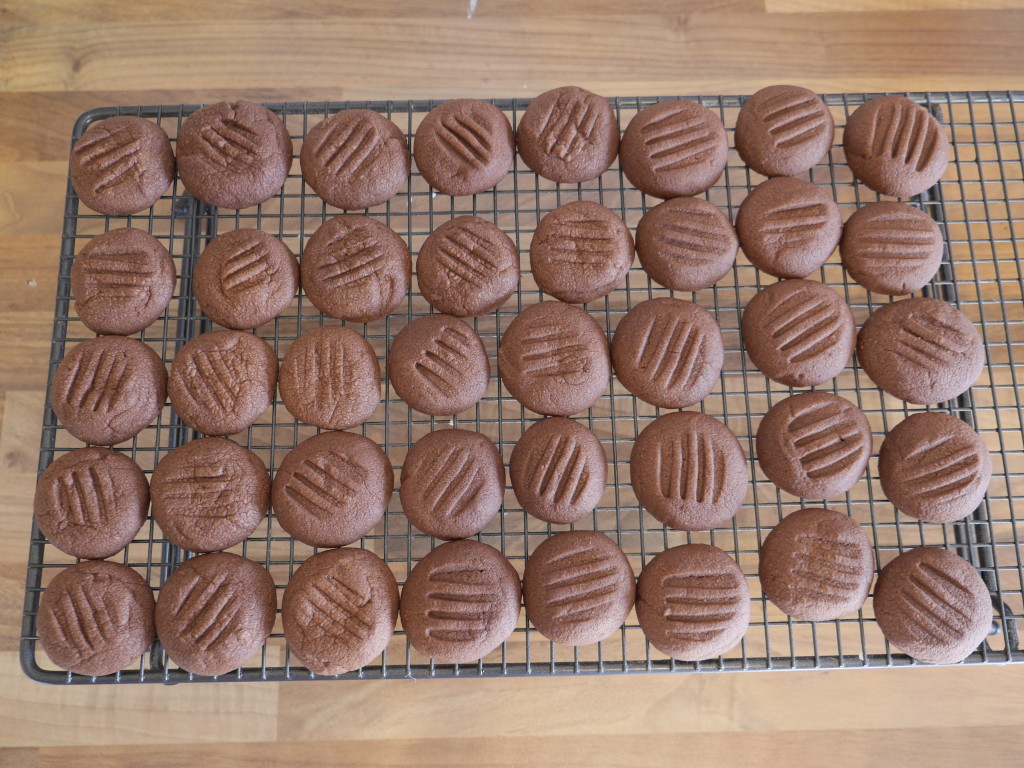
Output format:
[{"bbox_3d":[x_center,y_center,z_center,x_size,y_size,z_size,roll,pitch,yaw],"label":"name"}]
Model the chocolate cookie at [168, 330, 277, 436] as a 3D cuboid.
[{"bbox_3d":[-0.127,-0.001,0.388,0.047,0.014,0.047,-1,77,-1],"label":"chocolate cookie"}]

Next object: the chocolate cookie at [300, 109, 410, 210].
[{"bbox_3d":[-0.073,-0.105,0.413,0.051,0.015,0.051,-1,77,0],"label":"chocolate cookie"}]

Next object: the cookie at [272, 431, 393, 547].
[{"bbox_3d":[-0.076,0.044,0.378,0.051,0.015,0.049,-1,77,0],"label":"cookie"}]

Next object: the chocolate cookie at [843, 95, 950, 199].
[{"bbox_3d":[0.180,-0.111,0.415,0.050,0.015,0.053,-1,77,0],"label":"chocolate cookie"}]

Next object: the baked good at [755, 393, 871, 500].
[{"bbox_3d":[0.133,0.027,0.390,0.049,0.015,0.048,-1,77,-1],"label":"baked good"}]

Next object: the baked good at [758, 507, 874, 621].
[{"bbox_3d":[0.130,0.076,0.378,0.049,0.015,0.048,-1,77,-1],"label":"baked good"}]

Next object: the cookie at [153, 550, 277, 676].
[{"bbox_3d":[-0.122,0.095,0.366,0.050,0.015,0.050,-1,77,0],"label":"cookie"}]

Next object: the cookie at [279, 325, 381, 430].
[{"bbox_3d":[-0.080,-0.004,0.390,0.045,0.014,0.047,-1,77,-1],"label":"cookie"}]

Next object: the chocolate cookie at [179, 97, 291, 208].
[{"bbox_3d":[-0.129,-0.107,0.413,0.054,0.015,0.055,-1,77,0],"label":"chocolate cookie"}]

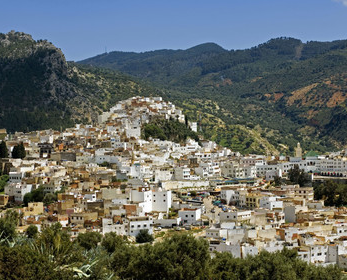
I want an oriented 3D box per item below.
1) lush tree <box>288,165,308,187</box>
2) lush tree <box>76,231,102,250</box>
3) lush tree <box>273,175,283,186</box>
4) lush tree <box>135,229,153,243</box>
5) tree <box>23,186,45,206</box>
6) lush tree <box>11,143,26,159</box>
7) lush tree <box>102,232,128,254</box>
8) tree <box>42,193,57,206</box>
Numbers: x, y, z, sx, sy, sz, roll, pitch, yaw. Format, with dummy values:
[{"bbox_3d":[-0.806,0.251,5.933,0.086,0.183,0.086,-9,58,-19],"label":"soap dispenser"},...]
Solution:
[{"bbox_3d":[84.750,24.260,575.000,13.670,15.040,12.990,0,1,0],"label":"lush tree"},{"bbox_3d":[-15.660,18.610,155.000,4.790,3.870,4.550,0,1,0],"label":"lush tree"},{"bbox_3d":[69.890,26.960,560.000,6.660,7.990,6.320,0,1,0],"label":"lush tree"},{"bbox_3d":[-12.750,42.000,370.000,7.920,6.160,7.520,0,1,0],"label":"lush tree"},{"bbox_3d":[-72.700,29.550,440.000,11.510,10.460,10.930,0,1,0],"label":"tree"},{"bbox_3d":[-103.170,6.990,560.000,9.320,10.650,8.850,0,1,0],"label":"lush tree"},{"bbox_3d":[-10.520,18.540,150.000,4.640,4.100,4.400,0,1,0],"label":"lush tree"},{"bbox_3d":[-63.380,30.410,430.000,8.180,7.160,7.770,0,1,0],"label":"tree"}]

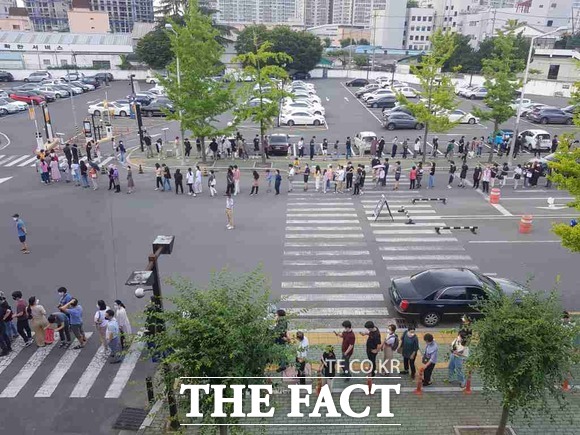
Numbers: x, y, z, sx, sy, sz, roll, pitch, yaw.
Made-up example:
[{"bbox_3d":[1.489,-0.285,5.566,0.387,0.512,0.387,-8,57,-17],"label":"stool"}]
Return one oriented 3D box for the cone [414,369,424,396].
[{"bbox_3d":[3.318,4.162,11.058,0.290,0.750,0.290,0,22,0],"label":"cone"}]

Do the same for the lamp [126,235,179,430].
[{"bbox_3d":[-2.735,2.781,9.393,0.750,4.500,2.050,0,22,0],"label":"lamp"}]

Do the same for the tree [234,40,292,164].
[{"bbox_3d":[-1.999,-8.324,32.115,4.150,8.955,4.100,1,22,0],"label":"tree"}]

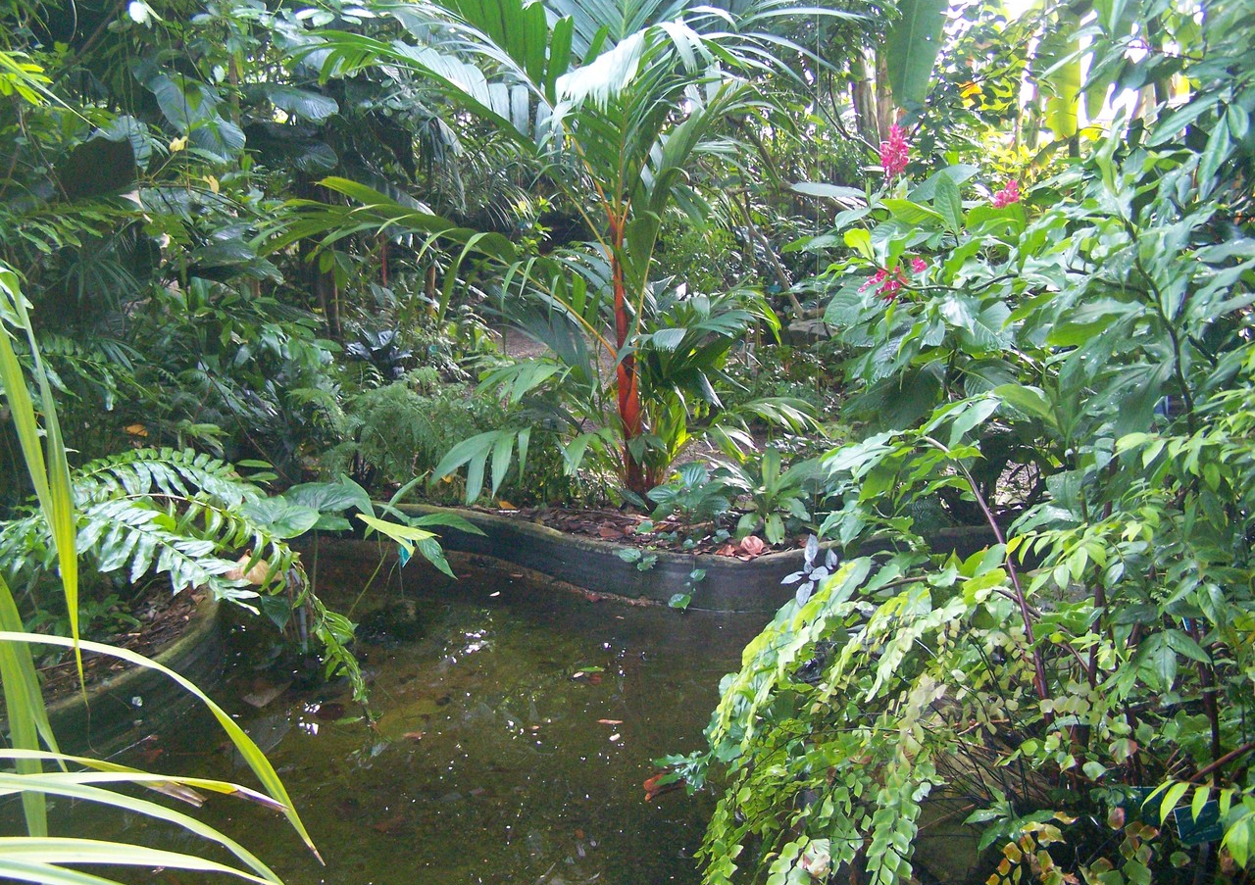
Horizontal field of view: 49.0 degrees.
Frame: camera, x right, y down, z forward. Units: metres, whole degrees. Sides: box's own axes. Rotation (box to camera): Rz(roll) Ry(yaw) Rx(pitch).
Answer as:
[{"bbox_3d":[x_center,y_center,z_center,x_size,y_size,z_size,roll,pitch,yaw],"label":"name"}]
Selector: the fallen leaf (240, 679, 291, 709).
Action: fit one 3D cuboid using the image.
[{"bbox_3d":[-1.145,0.797,4.367,0.120,0.015,0.220,2,12,15],"label":"fallen leaf"}]

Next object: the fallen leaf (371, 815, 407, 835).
[{"bbox_3d":[-0.607,0.972,3.504,0.050,0.012,0.095,11,17,44],"label":"fallen leaf"}]

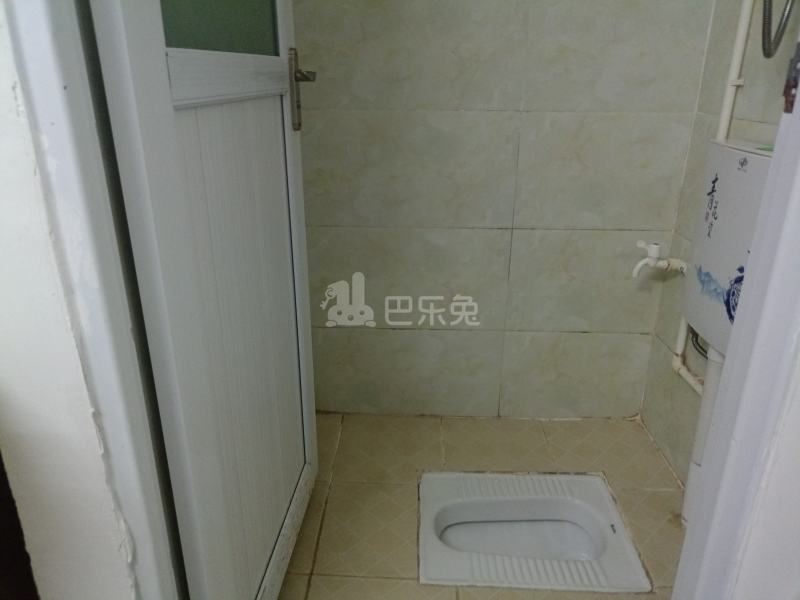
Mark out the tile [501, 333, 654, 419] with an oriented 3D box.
[{"bbox_3d":[0.520,0.228,1.798,0.435,0.288,0.010,1,21,1],"label":"tile"}]

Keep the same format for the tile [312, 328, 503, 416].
[{"bbox_3d":[0.002,0.219,1.807,0.600,0.288,0.010,1,21,1],"label":"tile"}]

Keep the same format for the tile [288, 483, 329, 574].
[{"bbox_3d":[-0.332,0.526,1.408,0.300,0.010,0.300,1,22,1],"label":"tile"}]

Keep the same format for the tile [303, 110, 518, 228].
[{"bbox_3d":[0.009,-0.343,1.593,0.600,0.304,0.010,1,21,1],"label":"tile"}]

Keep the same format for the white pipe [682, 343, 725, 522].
[{"bbox_3d":[0.683,0.314,1.335,0.054,0.460,0.054,1,21,1],"label":"white pipe"}]

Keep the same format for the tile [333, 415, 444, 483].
[{"bbox_3d":[-0.025,0.416,1.706,0.300,0.010,0.320,1,21,1],"label":"tile"}]

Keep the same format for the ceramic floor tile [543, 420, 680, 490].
[{"bbox_3d":[0.579,0.428,1.695,0.307,0.010,0.322,1,21,1],"label":"ceramic floor tile"}]

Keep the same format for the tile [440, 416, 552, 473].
[{"bbox_3d":[0.274,0.421,1.686,0.300,0.010,0.300,1,22,1],"label":"tile"}]

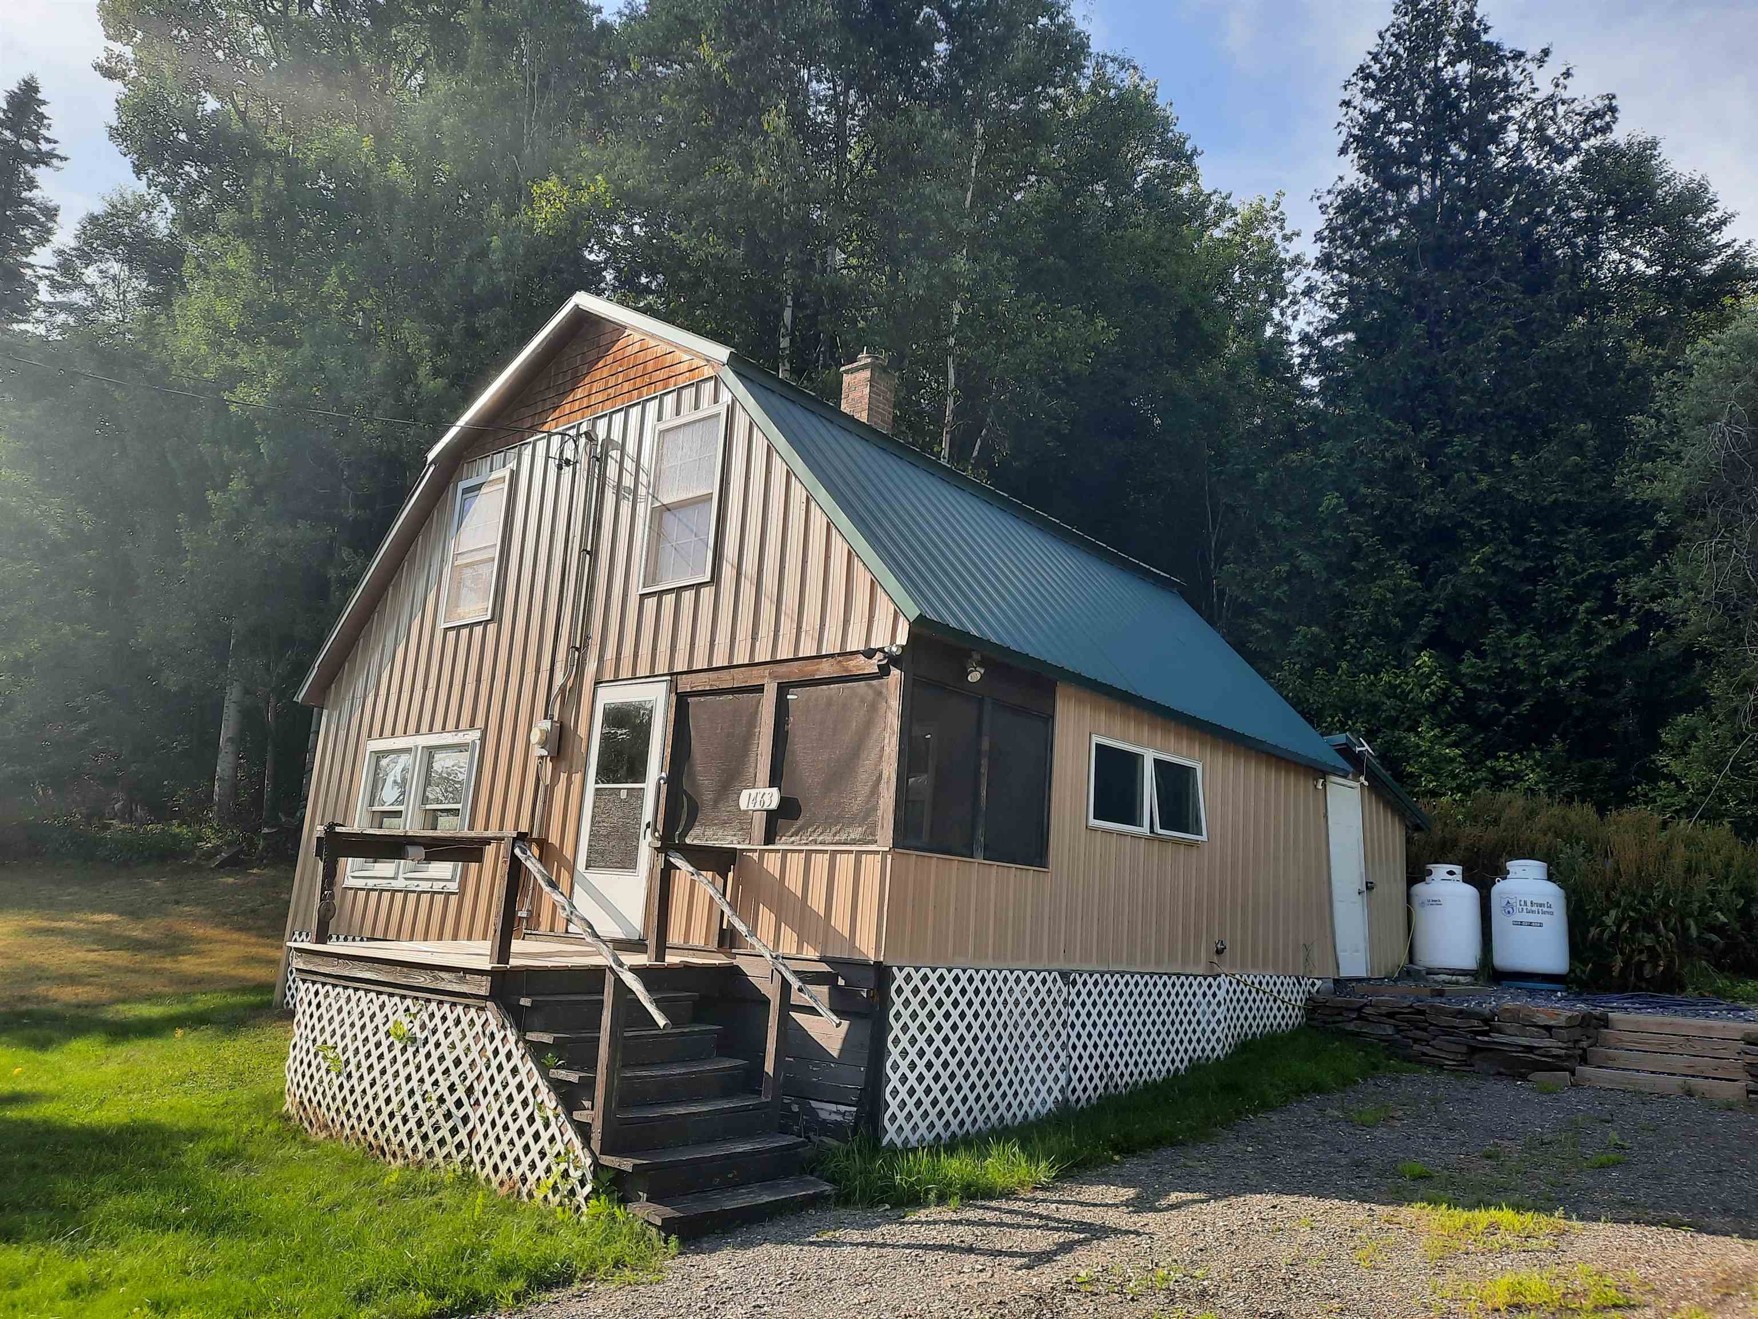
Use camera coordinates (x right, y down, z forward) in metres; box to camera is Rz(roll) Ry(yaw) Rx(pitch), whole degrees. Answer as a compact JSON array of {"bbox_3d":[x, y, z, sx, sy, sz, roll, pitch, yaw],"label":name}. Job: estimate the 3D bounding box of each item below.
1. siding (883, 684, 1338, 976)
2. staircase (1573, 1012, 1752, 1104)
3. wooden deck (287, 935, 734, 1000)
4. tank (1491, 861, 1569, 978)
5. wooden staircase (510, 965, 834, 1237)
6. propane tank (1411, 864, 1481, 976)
[{"bbox_3d":[2.564,1.624,11.133,0.100,2.198,7.696,-7,-16,40],"label":"siding"},{"bbox_3d":[7.403,3.683,11.839,1.320,0.600,1.500,-7,-16,39],"label":"staircase"},{"bbox_3d":[-2.658,2.192,9.015,2.657,0.217,1.932,-7,-16,40],"label":"wooden deck"},{"bbox_3d":[7.409,2.958,14.442,0.760,1.320,0.760,-3,-14,27],"label":"tank"},{"bbox_3d":[-1.220,2.456,7.370,1.626,1.224,1.320,-7,-16,40],"label":"wooden staircase"},{"bbox_3d":[6.941,3.171,15.530,0.760,1.310,0.760,-2,-13,24],"label":"propane tank"}]

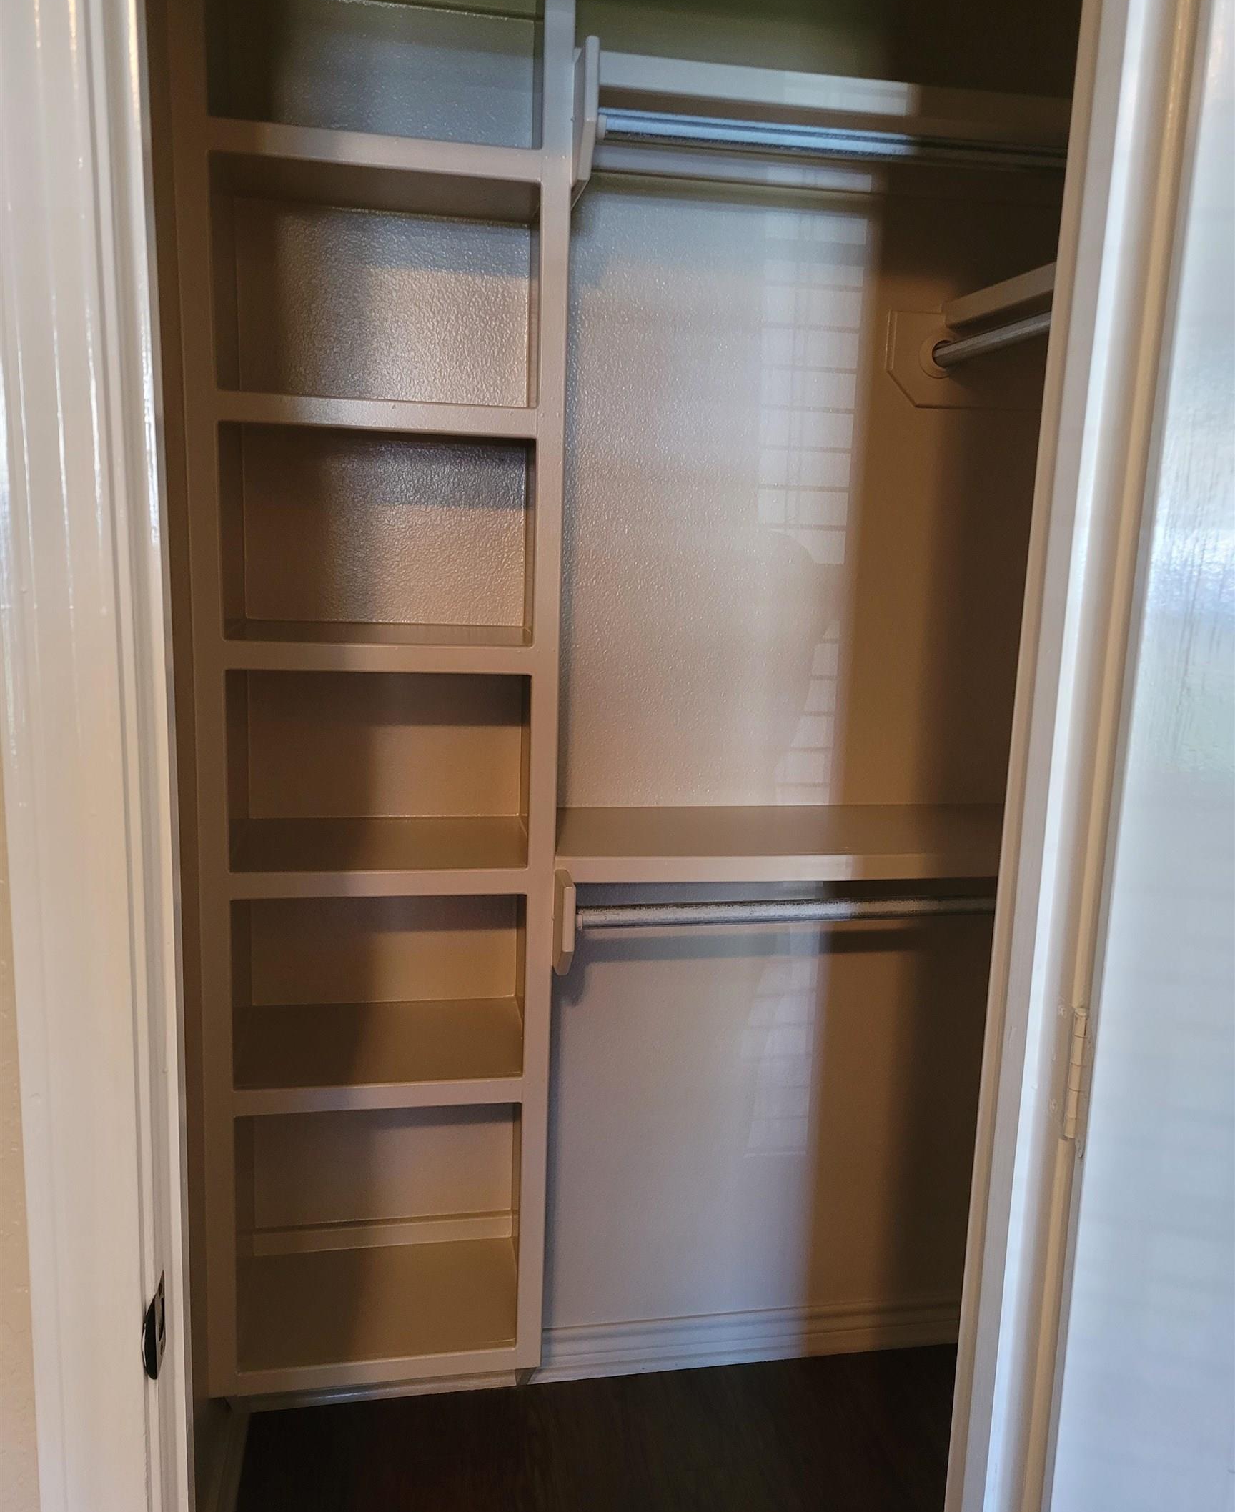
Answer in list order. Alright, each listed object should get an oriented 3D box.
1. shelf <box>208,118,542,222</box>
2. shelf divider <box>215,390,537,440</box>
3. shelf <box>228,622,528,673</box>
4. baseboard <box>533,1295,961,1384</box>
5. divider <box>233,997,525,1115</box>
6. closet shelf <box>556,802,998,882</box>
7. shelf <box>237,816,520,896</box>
[{"bbox_3d":[-0.319,-0.781,1.686,0.417,0.039,0.307,0,11,-11],"label":"shelf"},{"bbox_3d":[-0.330,-0.469,1.746,0.417,0.039,0.307,0,11,-11],"label":"shelf divider"},{"bbox_3d":[-0.341,-0.161,1.805,0.417,0.039,0.307,0,11,-11],"label":"shelf"},{"bbox_3d":[0.272,1.088,2.319,0.919,0.099,0.018,0,11,-11],"label":"baseboard"},{"bbox_3d":[-0.363,0.460,1.924,0.417,0.039,0.307,0,11,-11],"label":"divider"},{"bbox_3d":[0.333,0.135,1.991,0.919,0.039,0.310,0,11,-11],"label":"closet shelf"},{"bbox_3d":[-0.352,0.148,1.864,0.417,0.039,0.307,0,11,-11],"label":"shelf"}]

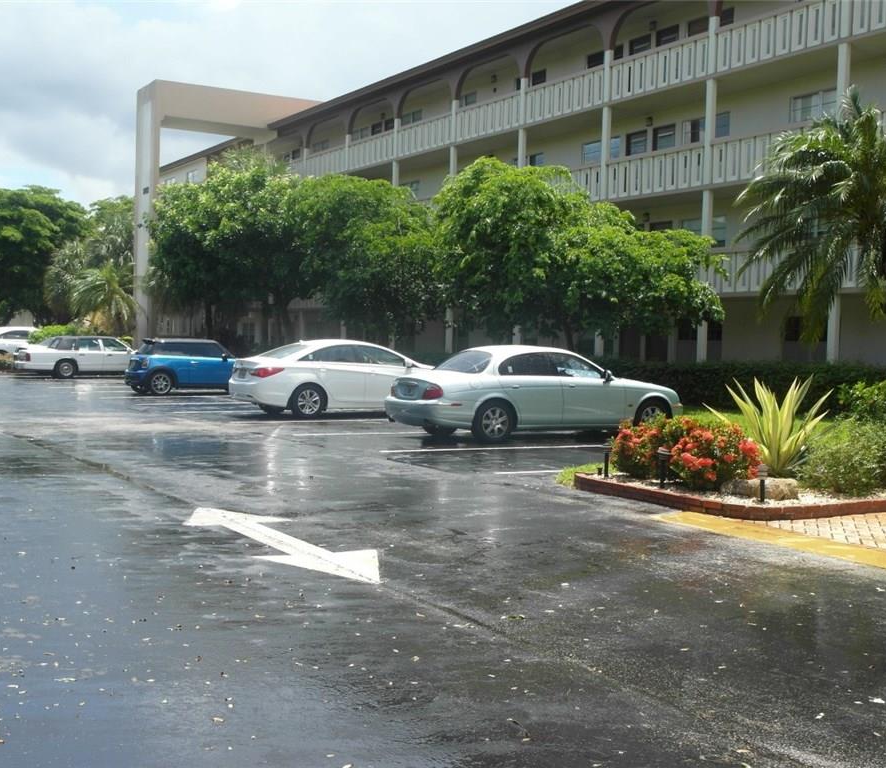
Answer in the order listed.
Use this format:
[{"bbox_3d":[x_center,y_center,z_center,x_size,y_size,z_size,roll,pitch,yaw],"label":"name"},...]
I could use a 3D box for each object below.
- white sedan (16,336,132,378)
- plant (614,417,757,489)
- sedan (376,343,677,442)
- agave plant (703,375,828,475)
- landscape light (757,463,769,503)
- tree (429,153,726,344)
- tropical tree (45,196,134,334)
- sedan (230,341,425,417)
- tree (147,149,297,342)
[{"bbox_3d":[-12.378,-0.973,44.246,5.400,1.440,1.970,1,2,-33],"label":"white sedan"},{"bbox_3d":[2.552,0.702,12.803,1.000,0.640,1.400,1,2,-30],"label":"plant"},{"bbox_3d":[1.479,0.102,19.405,4.900,1.430,1.830,1,2,-29],"label":"sedan"},{"bbox_3d":[3.613,0.499,13.750,1.280,1.040,1.200,2,2,15],"label":"agave plant"},{"bbox_3d":[2.849,0.872,11.050,0.105,0.370,0.105,2,2,15],"label":"landscape light"},{"bbox_3d":[2.988,-2.177,27.400,6.200,5.500,5.400,2,2,6],"label":"tree"},{"bbox_3d":[-15.136,-4.336,53.500,4.200,7.450,4.100,1,2,-16],"label":"tropical tree"},{"bbox_3d":[-1.804,-0.147,24.342,4.820,1.470,1.840,1,2,-30],"label":"sedan"},{"bbox_3d":[-8.215,-4.543,46.500,5.800,8.650,5.500,1,2,-10],"label":"tree"}]

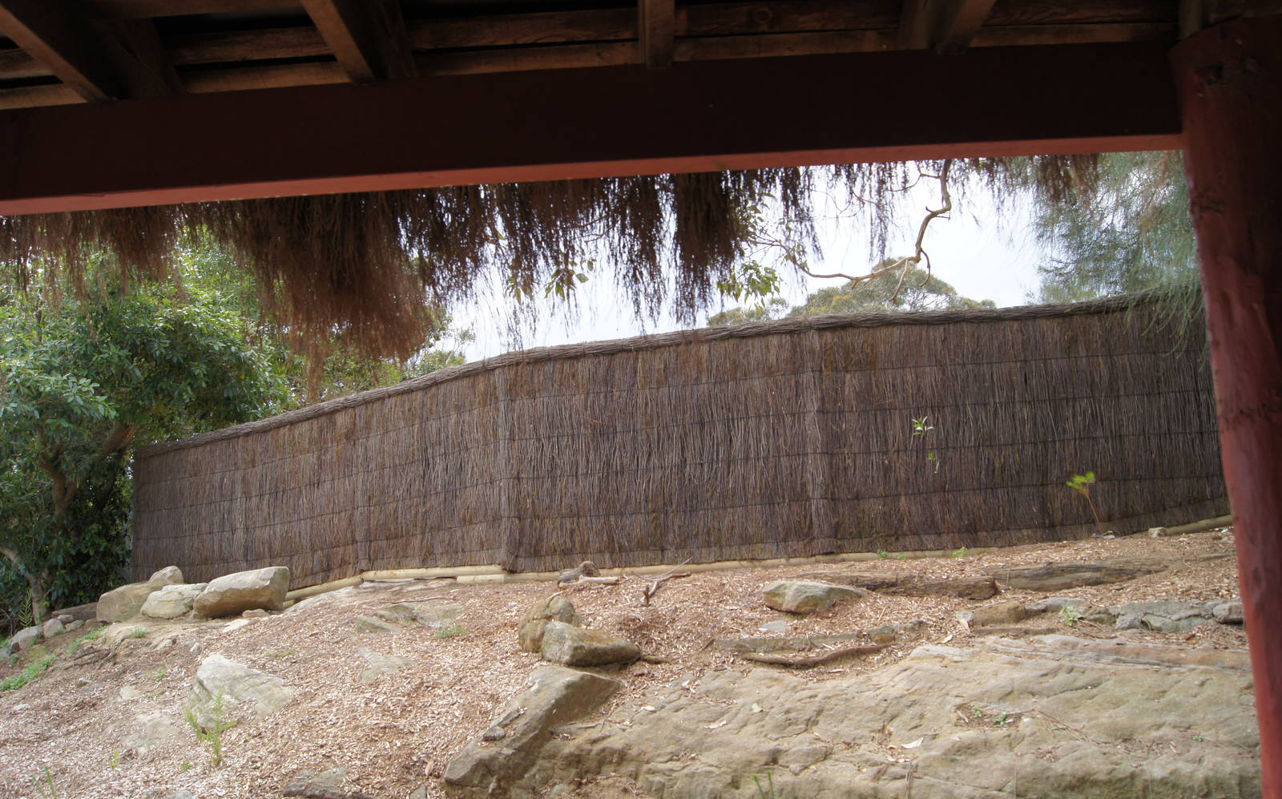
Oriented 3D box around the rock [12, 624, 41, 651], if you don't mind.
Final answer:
[{"bbox_3d":[-7.021,2.725,11.000,0.272,0.258,0.270,4,-9,-32],"label":"rock"}]

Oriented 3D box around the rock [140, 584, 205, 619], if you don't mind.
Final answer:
[{"bbox_3d":[-5.145,2.218,10.600,0.673,0.360,0.500,3,-8,-25],"label":"rock"}]

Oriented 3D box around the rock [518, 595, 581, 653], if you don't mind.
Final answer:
[{"bbox_3d":[-0.615,1.489,6.400,0.393,0.356,0.400,2,-8,-15],"label":"rock"}]

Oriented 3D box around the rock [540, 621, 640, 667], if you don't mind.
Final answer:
[{"bbox_3d":[-0.327,1.556,6.150,0.608,0.235,0.360,2,-8,-20],"label":"rock"}]

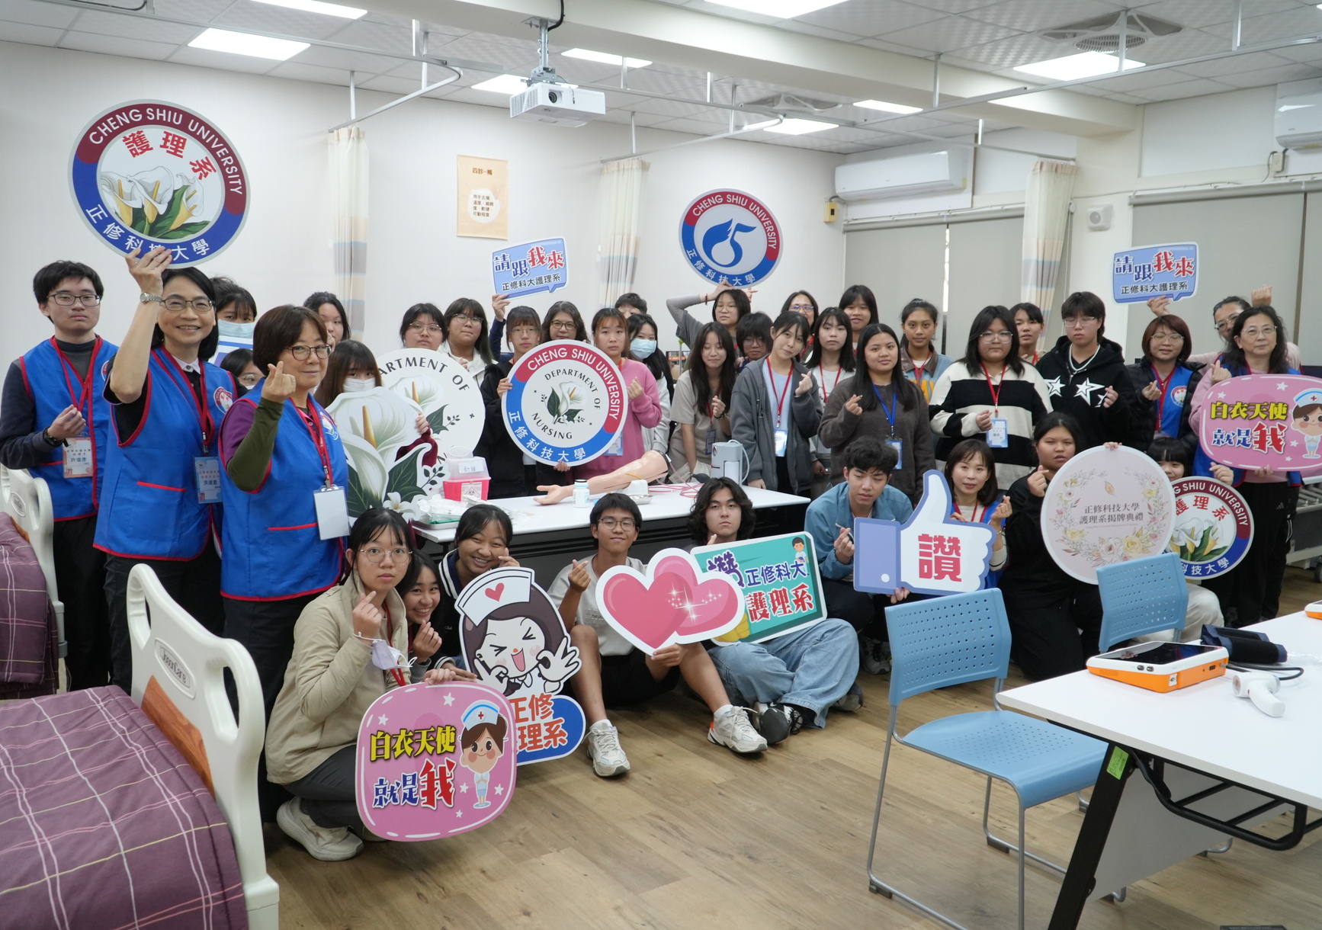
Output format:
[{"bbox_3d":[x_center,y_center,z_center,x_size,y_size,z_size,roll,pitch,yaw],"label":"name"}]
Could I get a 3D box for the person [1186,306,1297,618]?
[{"bbox_3d":[2.850,0.026,5.100,0.500,1.593,0.360,4,8,25],"label":"person"}]

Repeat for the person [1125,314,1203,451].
[{"bbox_3d":[2.652,-0.009,5.563,0.480,1.550,0.360,4,9,25],"label":"person"}]

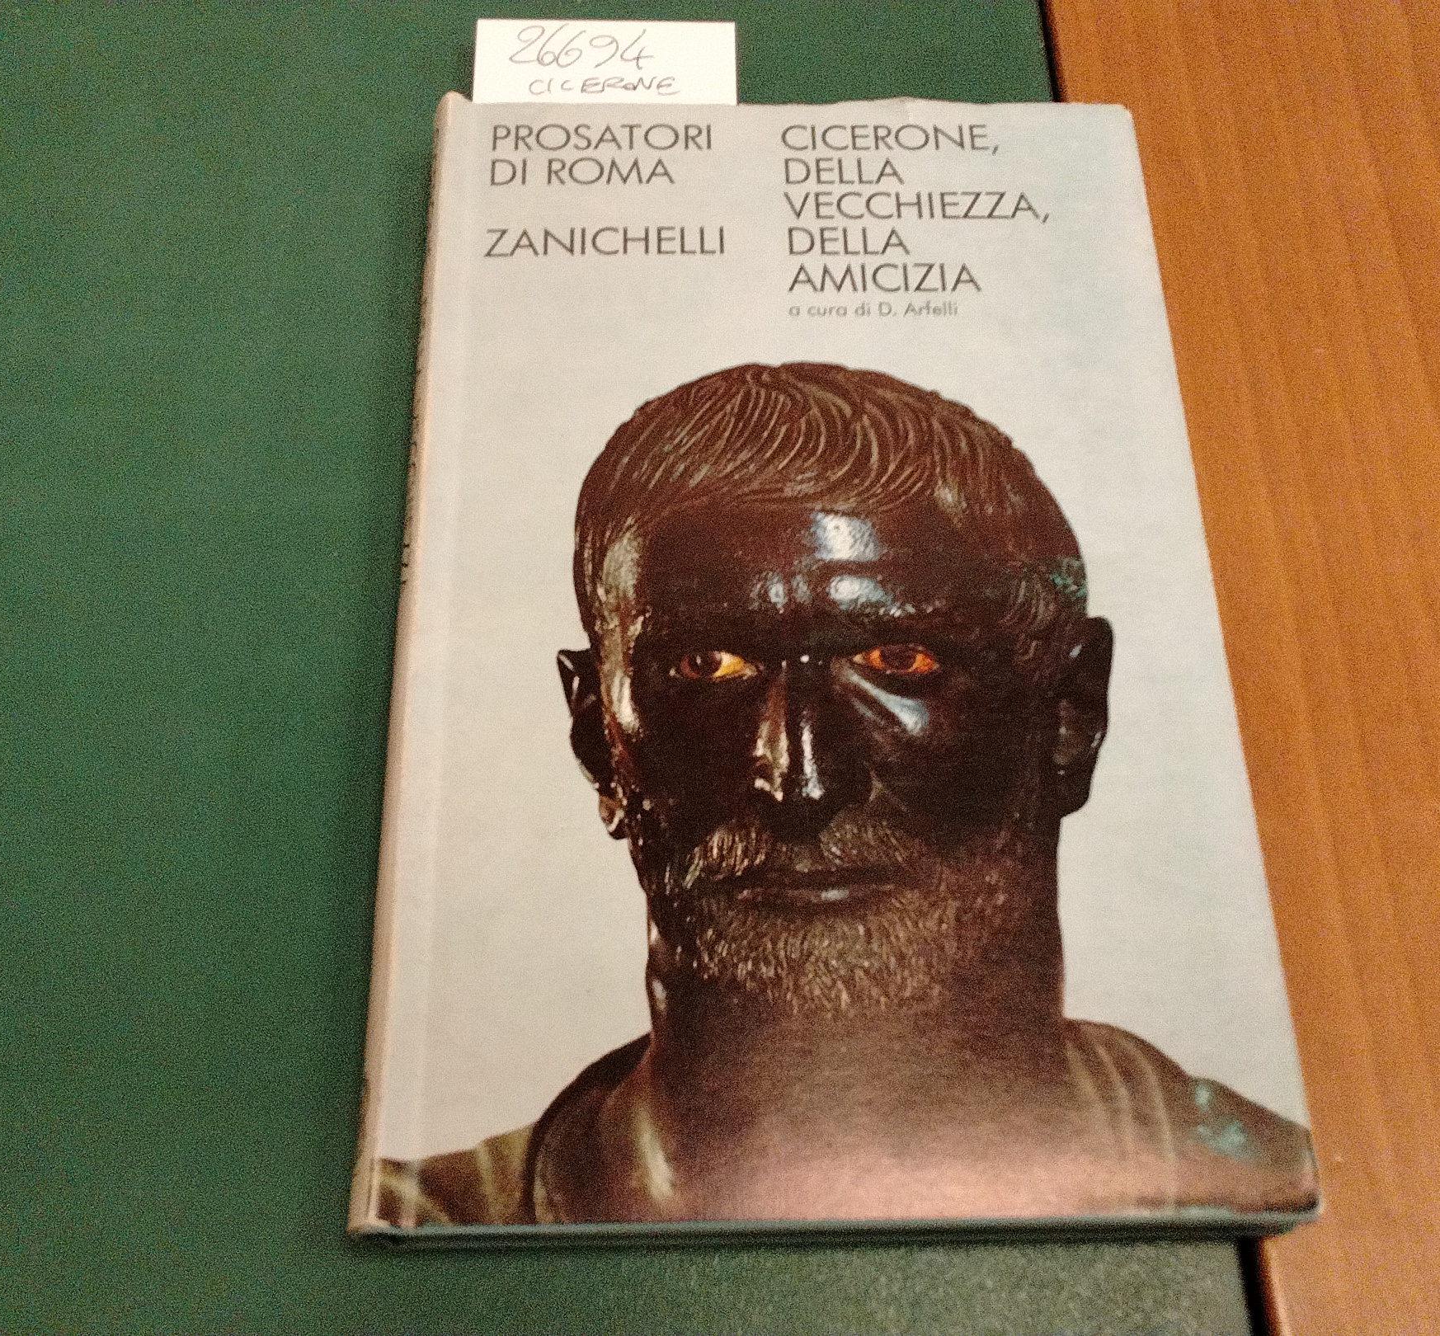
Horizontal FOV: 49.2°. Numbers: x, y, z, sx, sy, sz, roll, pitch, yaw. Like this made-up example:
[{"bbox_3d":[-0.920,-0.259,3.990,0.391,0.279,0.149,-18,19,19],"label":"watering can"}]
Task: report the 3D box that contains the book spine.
[{"bbox_3d":[-0.047,-0.012,0.256,0.007,0.015,0.197,0,65,-1],"label":"book spine"}]

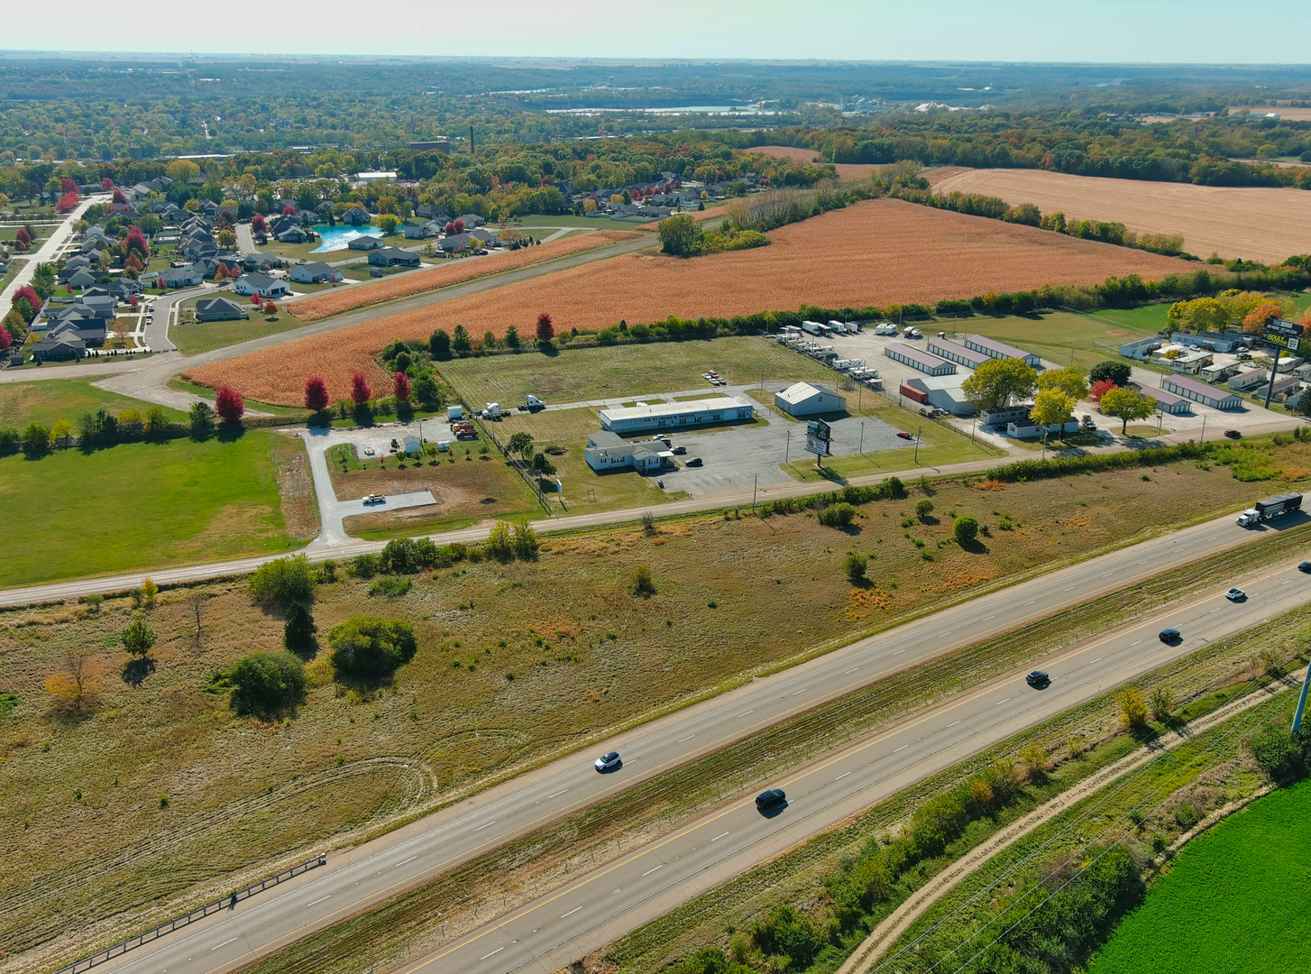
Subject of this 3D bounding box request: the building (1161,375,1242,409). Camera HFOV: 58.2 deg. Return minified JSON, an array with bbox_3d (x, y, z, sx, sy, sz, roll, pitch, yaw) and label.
[{"bbox_3d":[173.075,-30.340,372.199,8.716,4.021,25.126,-5,21,-15],"label":"building"}]

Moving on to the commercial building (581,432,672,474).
[{"bbox_3d":[-9.050,-10.020,311.570,20.700,4.800,23.300,-8,22,-22],"label":"commercial building"}]

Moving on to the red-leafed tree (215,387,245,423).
[{"bbox_3d":[-121.037,-23.422,334.527,8.400,10.966,8.400,1,20,0],"label":"red-leafed tree"}]

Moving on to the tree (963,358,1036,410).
[{"bbox_3d":[102.820,-30.210,352.290,21.700,16.640,21.700,7,21,16],"label":"tree"}]

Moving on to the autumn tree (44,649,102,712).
[{"bbox_3d":[-93.690,31.290,189.480,8.210,10.240,8.210,-10,23,-27],"label":"autumn tree"}]

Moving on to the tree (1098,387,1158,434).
[{"bbox_3d":[133.700,-21.370,333.630,15.380,13.590,15.380,9,22,21],"label":"tree"}]

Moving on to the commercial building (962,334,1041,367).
[{"bbox_3d":[124.241,-48.858,420.581,8.325,4.100,30.890,-8,22,-22],"label":"commercial building"}]

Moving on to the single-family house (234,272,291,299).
[{"bbox_3d":[-173.260,-89.540,520.080,22.300,6.400,14.500,13,24,30],"label":"single-family house"}]

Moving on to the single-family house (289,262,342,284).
[{"bbox_3d":[-155.805,-98.668,543.316,17.934,6.300,17.869,17,26,37],"label":"single-family house"}]

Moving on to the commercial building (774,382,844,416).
[{"bbox_3d":[47.031,-27.046,355.719,17.687,6.613,12.517,-7,22,-19],"label":"commercial building"}]

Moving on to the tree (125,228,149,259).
[{"bbox_3d":[-261.370,-122.300,593.400,10.730,15.360,10.730,-8,22,-22],"label":"tree"}]

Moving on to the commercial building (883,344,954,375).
[{"bbox_3d":[91.920,-44.636,408.316,9.014,4.015,31.233,-7,22,-19],"label":"commercial building"}]

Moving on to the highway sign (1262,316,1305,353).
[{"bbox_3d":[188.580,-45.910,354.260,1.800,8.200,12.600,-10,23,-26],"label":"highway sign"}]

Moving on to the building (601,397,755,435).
[{"bbox_3d":[6.268,-21.147,342.306,43.761,4.000,10.180,-7,22,-20],"label":"building"}]

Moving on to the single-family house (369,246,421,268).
[{"bbox_3d":[-131.000,-115.290,591.300,22.500,6.200,15.500,12,23,29],"label":"single-family house"}]

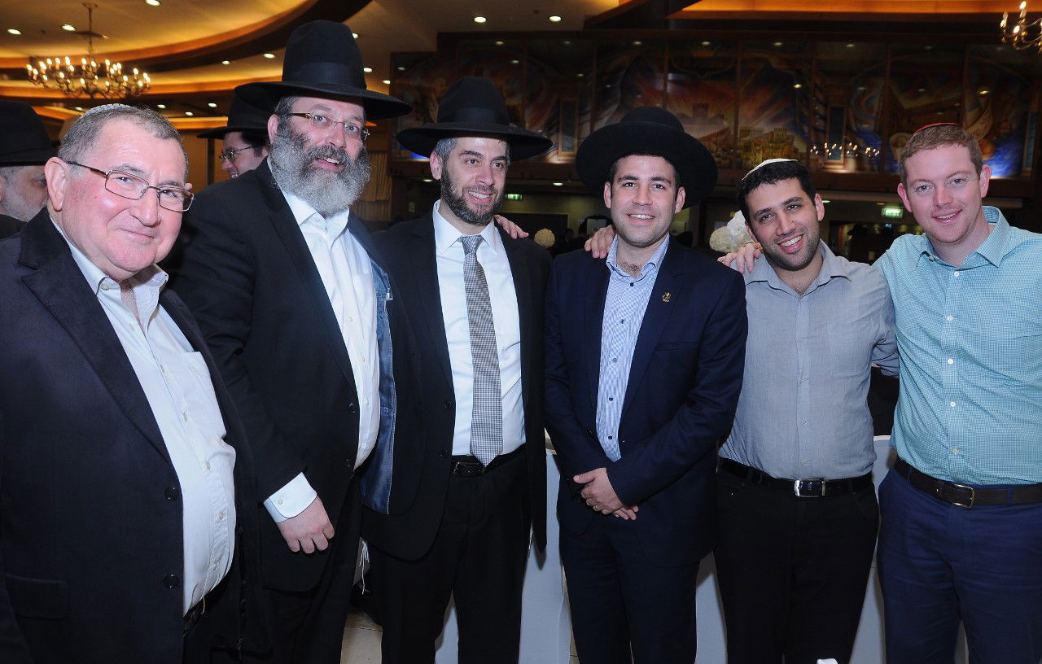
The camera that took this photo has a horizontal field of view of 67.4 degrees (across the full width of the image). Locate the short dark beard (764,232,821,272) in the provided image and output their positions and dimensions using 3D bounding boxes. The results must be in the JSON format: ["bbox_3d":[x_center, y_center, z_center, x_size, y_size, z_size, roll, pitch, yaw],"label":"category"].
[{"bbox_3d":[0.592,-0.178,1.710,0.125,0.080,0.095,-18,4,23],"label":"short dark beard"}]

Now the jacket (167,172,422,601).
[{"bbox_3d":[-0.445,0.075,1.570,0.380,0.810,0.580,5,6,42],"label":"jacket"}]

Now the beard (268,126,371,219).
[{"bbox_3d":[-0.393,-0.318,1.530,0.170,0.185,0.140,5,4,-45],"label":"beard"}]

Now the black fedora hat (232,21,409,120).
[{"bbox_3d":[-0.395,-0.530,1.590,0.335,0.155,0.370,3,2,-45],"label":"black fedora hat"}]

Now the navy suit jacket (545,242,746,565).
[{"bbox_3d":[0.283,0.160,1.780,0.500,0.735,0.330,2,5,14],"label":"navy suit jacket"}]

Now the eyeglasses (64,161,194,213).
[{"bbox_3d":[-0.575,-0.214,1.155,0.140,0.045,0.140,16,3,32],"label":"eyeglasses"}]

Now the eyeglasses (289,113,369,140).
[{"bbox_3d":[-0.392,-0.405,1.560,0.140,0.042,0.140,5,4,-45],"label":"eyeglasses"}]

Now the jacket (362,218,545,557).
[{"bbox_3d":[-0.147,0.122,1.780,0.500,0.770,0.310,-1,5,-22],"label":"jacket"}]

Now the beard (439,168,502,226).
[{"bbox_3d":[-0.107,-0.287,1.690,0.135,0.135,0.115,1,3,-30],"label":"beard"}]

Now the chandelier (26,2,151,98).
[{"bbox_3d":[-4.324,-2.811,7.800,1.080,0.920,1.080,1,4,0],"label":"chandelier"}]

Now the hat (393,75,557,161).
[{"bbox_3d":[-0.100,-0.472,1.745,0.338,0.148,0.370,1,1,-29],"label":"hat"}]

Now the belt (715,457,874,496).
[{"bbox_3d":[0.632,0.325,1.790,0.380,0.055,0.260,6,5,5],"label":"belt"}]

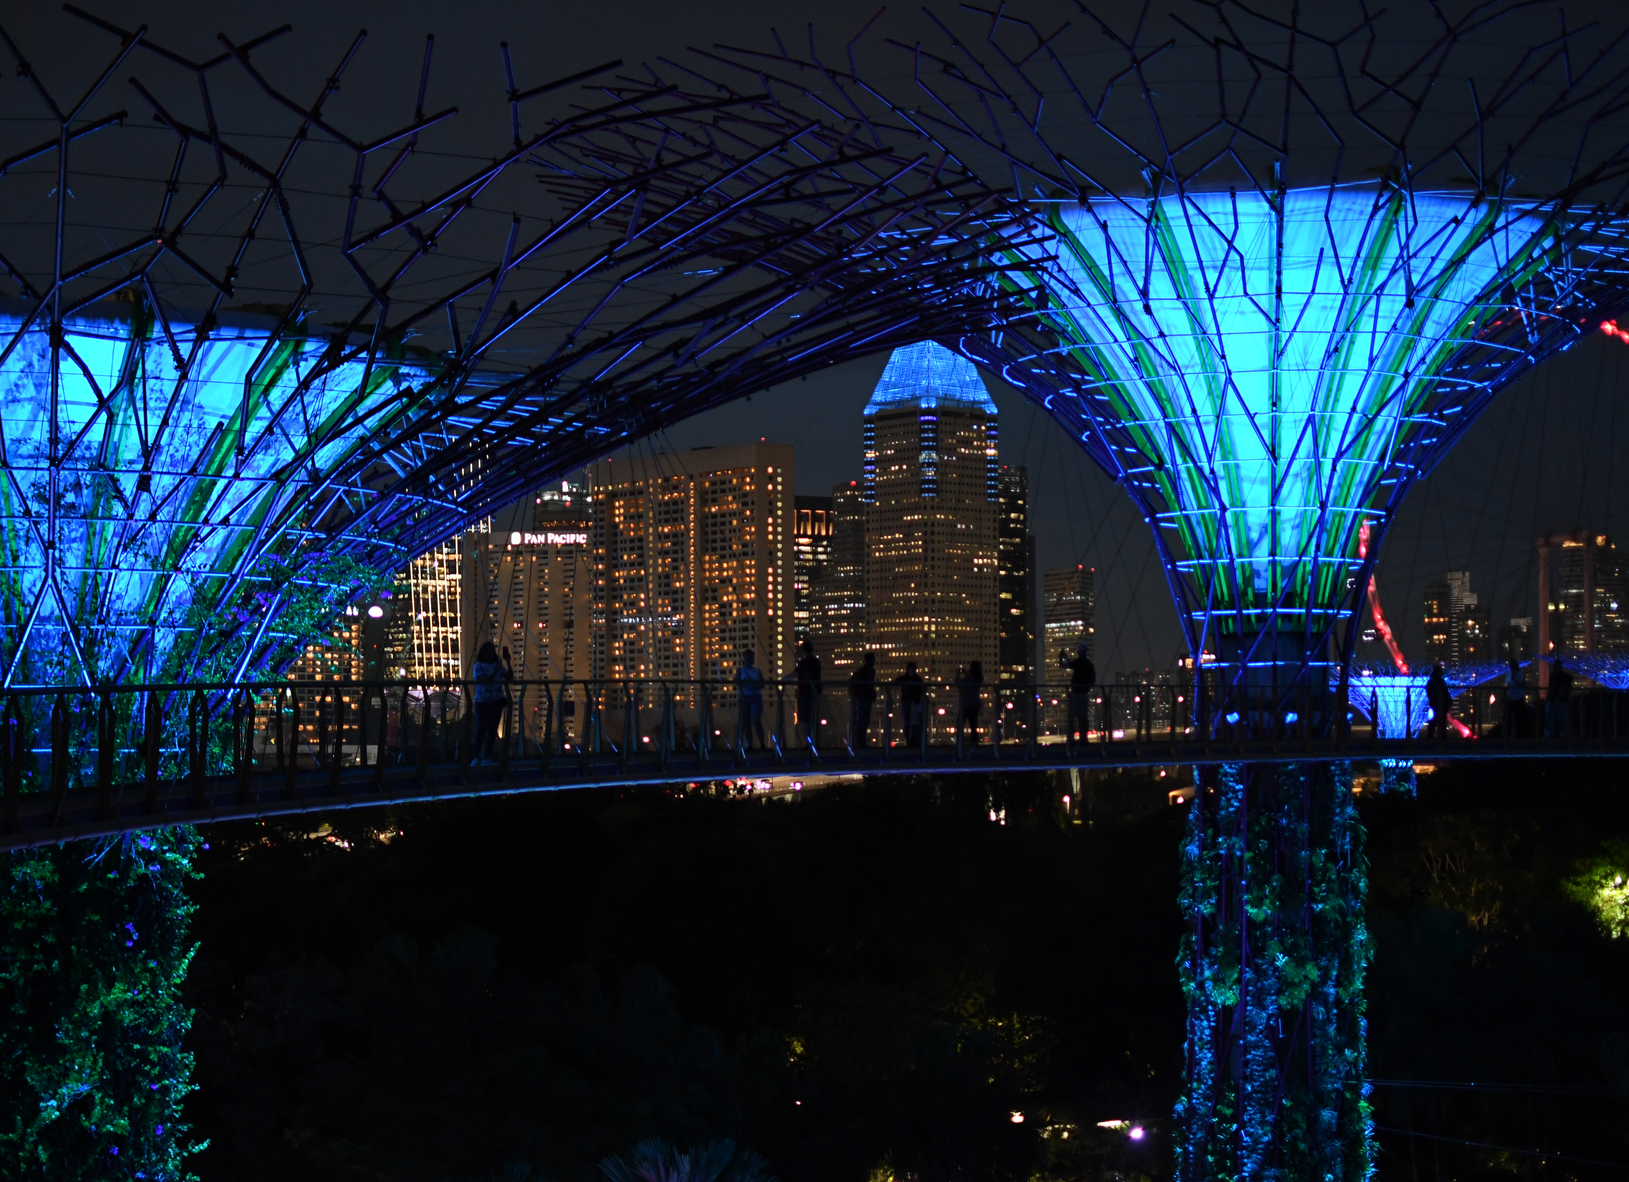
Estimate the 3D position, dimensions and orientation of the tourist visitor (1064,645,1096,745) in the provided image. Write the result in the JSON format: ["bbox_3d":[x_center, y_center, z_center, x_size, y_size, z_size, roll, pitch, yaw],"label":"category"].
[{"bbox_3d":[4.765,1.854,46.000,0.500,1.770,0.500,-2,-3,37],"label":"tourist visitor"}]

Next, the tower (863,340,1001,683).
[{"bbox_3d":[58.858,-16.832,1287.698,47.000,218.000,47.000,3,-4,-39],"label":"tower"}]

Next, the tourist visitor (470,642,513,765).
[{"bbox_3d":[-4.402,1.521,34.700,0.520,1.650,0.480,2,-4,-32],"label":"tourist visitor"}]

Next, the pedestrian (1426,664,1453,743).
[{"bbox_3d":[13.237,2.346,54.200,0.500,1.650,0.360,0,-2,6],"label":"pedestrian"}]

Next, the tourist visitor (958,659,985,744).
[{"bbox_3d":[2.965,2.113,48.500,0.520,1.620,0.450,-2,-4,30],"label":"tourist visitor"}]

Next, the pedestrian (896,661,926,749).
[{"bbox_3d":[1.650,1.985,44.200,0.520,1.560,0.400,1,-3,-14],"label":"pedestrian"}]

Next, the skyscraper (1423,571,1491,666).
[{"bbox_3d":[516.959,60.158,2059.704,52.000,146.000,32.000,1,-3,-10],"label":"skyscraper"}]

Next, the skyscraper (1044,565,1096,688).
[{"bbox_3d":[199.059,45.455,2000.000,38.000,125.000,42.000,-1,-3,18],"label":"skyscraper"}]

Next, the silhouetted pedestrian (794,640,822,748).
[{"bbox_3d":[-0.103,1.709,42.400,0.400,1.770,0.500,-2,-3,41],"label":"silhouetted pedestrian"}]

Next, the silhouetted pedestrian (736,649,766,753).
[{"bbox_3d":[-1.065,1.841,42.800,0.520,1.700,0.360,0,-3,0],"label":"silhouetted pedestrian"}]

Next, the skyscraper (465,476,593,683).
[{"bbox_3d":[-135.711,30.979,1245.107,64.000,118.000,46.000,-1,-3,14],"label":"skyscraper"}]

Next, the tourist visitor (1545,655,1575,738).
[{"bbox_3d":[15.700,2.265,54.000,0.560,1.710,0.380,0,-2,6],"label":"tourist visitor"}]

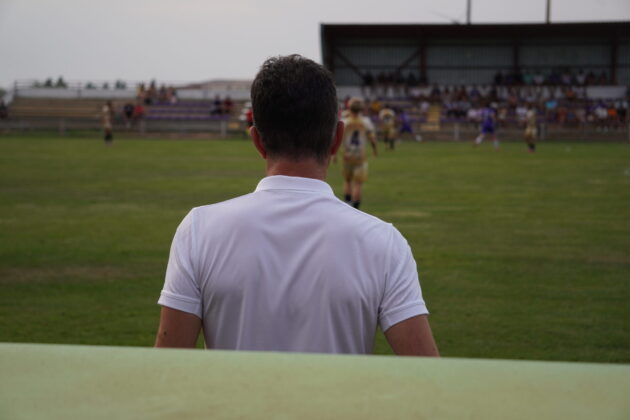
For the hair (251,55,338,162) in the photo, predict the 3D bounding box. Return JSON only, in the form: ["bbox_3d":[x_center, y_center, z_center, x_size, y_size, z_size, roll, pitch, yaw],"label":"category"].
[{"bbox_3d":[-0.039,-0.192,2.720,0.166,0.205,0.195,0,4,0],"label":"hair"}]

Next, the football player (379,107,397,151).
[{"bbox_3d":[2.637,-2.965,52.200,0.620,1.620,0.580,1,4,12],"label":"football player"}]

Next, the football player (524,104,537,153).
[{"bbox_3d":[7.584,-2.904,50.500,0.440,1.760,0.480,-1,4,-18],"label":"football player"}]

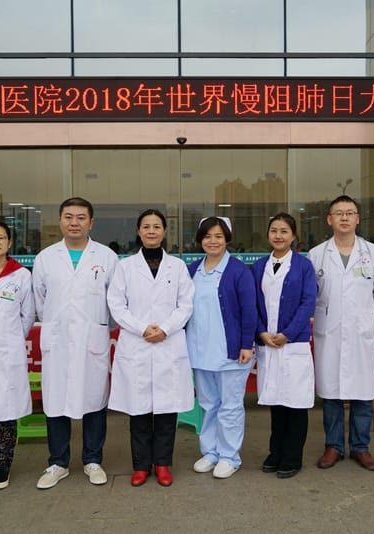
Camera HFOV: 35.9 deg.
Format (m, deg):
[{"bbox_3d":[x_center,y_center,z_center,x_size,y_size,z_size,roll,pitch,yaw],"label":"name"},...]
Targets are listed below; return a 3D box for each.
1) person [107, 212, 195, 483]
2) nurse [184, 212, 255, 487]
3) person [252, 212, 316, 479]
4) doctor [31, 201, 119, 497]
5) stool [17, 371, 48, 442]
[{"bbox_3d":[-0.219,0.469,3.553,0.527,1.646,0.343,-1,1,-2],"label":"person"},{"bbox_3d":[0.211,0.487,3.635,0.441,1.599,0.343,0,1,18],"label":"nurse"},{"bbox_3d":[0.616,0.472,3.658,0.401,1.622,0.343,0,1,20],"label":"person"},{"bbox_3d":[-0.678,0.435,3.533,0.512,1.723,0.333,-1,1,-6],"label":"doctor"},{"bbox_3d":[-1.053,1.055,4.380,0.364,0.465,0.313,-1,1,-2],"label":"stool"}]

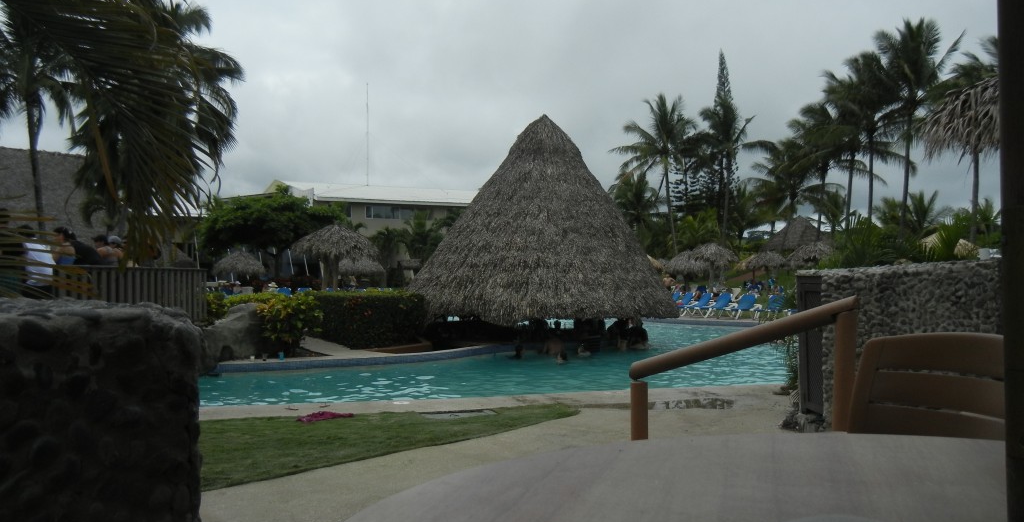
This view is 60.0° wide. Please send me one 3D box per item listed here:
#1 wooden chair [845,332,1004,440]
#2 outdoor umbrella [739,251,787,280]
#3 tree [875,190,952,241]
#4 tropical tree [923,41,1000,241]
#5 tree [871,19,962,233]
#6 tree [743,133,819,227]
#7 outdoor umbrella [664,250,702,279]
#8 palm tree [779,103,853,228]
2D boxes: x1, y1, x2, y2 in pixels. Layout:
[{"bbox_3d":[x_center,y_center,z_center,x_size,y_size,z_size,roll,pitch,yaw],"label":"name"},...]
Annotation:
[{"bbox_3d":[0.720,0.560,1.520,0.580,0.870,0.560,0,0,-43],"label":"wooden chair"},{"bbox_3d":[17.104,0.502,60.000,2.907,2.423,2.850,0,0,0],"label":"outdoor umbrella"},{"bbox_3d":[24.429,-1.403,54.000,4.746,5.895,4.700,0,0,0],"label":"tree"},{"bbox_3d":[24.075,-5.416,46.000,5.200,12.200,5.200,0,-1,0],"label":"tropical tree"},{"bbox_3d":[22.845,-6.093,50.000,5.070,15.251,5.000,0,0,0],"label":"tree"},{"bbox_3d":[17.612,-3.366,58.000,4.836,9.933,5.000,0,0,0],"label":"tree"},{"bbox_3d":[9.446,0.808,47.500,2.600,2.800,2.600,0,-1,0],"label":"outdoor umbrella"},{"bbox_3d":[20.586,-4.699,60.000,5.000,12.200,5.000,0,-1,0],"label":"palm tree"}]

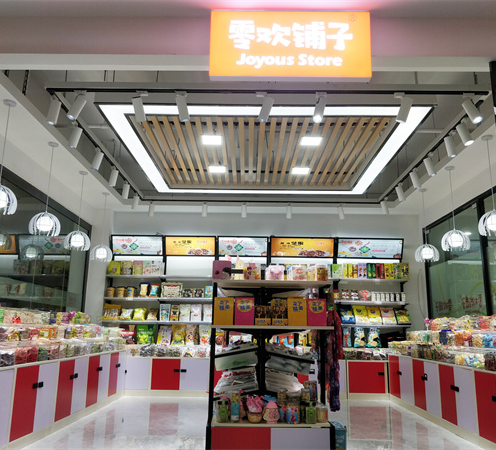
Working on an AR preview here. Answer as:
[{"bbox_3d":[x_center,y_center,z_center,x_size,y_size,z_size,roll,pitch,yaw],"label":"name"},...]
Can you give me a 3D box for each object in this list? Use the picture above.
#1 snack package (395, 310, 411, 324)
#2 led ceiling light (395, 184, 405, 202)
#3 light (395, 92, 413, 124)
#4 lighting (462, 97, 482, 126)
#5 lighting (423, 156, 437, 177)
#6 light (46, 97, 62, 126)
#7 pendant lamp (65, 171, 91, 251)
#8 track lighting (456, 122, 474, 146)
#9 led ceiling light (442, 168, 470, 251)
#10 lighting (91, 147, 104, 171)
[{"bbox_3d":[2.519,1.512,6.804,0.227,0.223,0.080,1,-29,1],"label":"snack package"},{"bbox_3d":[2.231,-0.461,6.085,0.100,0.250,0.110,-8,-14,-1],"label":"led ceiling light"},{"bbox_3d":[1.350,-0.998,3.593,0.105,0.220,0.105,17,0,-28],"label":"light"},{"bbox_3d":[2.059,-1.045,3.824,0.092,0.234,0.092,11,-39,-34],"label":"lighting"},{"bbox_3d":[2.099,-0.681,4.803,0.100,0.210,0.100,-11,-11,-2],"label":"lighting"},{"bbox_3d":[-1.824,-1.068,3.920,0.092,0.234,0.092,2,-11,39],"label":"light"},{"bbox_3d":[-2.216,-0.187,5.490,0.355,1.049,0.355,1,-14,1],"label":"pendant lamp"},{"bbox_3d":[2.219,-0.931,4.252,0.092,0.234,0.092,-23,-23,26],"label":"track lighting"},{"bbox_3d":[2.600,-0.203,5.237,0.315,1.078,0.315,1,-14,1],"label":"led ceiling light"},{"bbox_3d":[-1.833,-0.809,5.076,0.145,0.277,0.110,-2,-14,11],"label":"lighting"}]

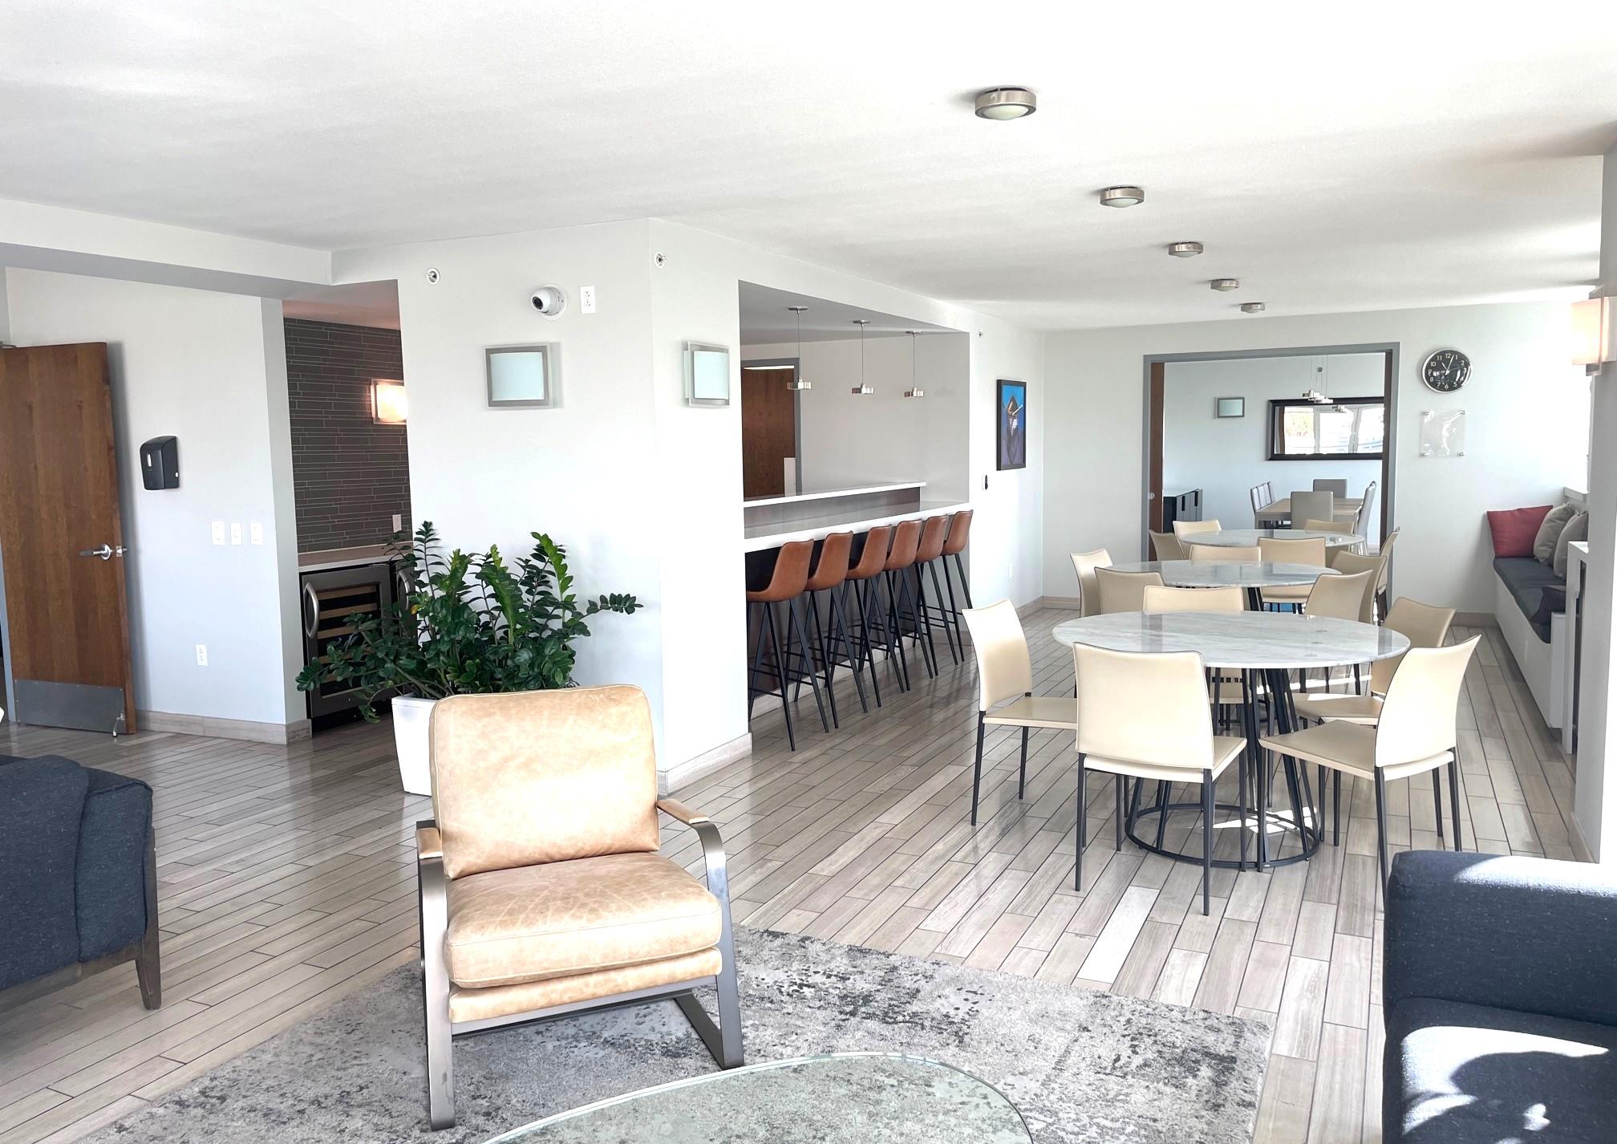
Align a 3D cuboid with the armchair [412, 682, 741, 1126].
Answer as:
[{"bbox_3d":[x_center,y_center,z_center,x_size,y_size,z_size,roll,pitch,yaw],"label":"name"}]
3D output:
[{"bbox_3d":[-0.628,0.765,3.088,0.710,0.800,0.780,-3,7,-20],"label":"armchair"}]

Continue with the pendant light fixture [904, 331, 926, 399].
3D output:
[{"bbox_3d":[0.750,-1.480,8.682,0.140,0.465,0.140,2,7,26],"label":"pendant light fixture"}]

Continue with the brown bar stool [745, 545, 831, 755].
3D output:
[{"bbox_3d":[-0.211,0.349,6.201,0.520,1.000,0.450,2,7,26],"label":"brown bar stool"}]

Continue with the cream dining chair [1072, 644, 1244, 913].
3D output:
[{"bbox_3d":[1.187,0.633,4.081,0.450,0.845,0.520,3,7,33],"label":"cream dining chair"}]

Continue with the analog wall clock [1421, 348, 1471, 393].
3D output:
[{"bbox_3d":[4.791,-1.511,9.113,0.340,0.340,0.050,2,7,26],"label":"analog wall clock"}]

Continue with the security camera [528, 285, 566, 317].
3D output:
[{"bbox_3d":[-1.116,-1.159,5.160,0.130,0.130,0.110,2,7,26],"label":"security camera"}]

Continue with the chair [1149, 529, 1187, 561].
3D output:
[{"bbox_3d":[2.690,0.136,8.395,0.520,0.845,0.450,-4,7,-22],"label":"chair"}]

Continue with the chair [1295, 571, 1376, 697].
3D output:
[{"bbox_3d":[2.475,0.391,6.097,0.440,0.830,0.510,-5,7,-29],"label":"chair"}]

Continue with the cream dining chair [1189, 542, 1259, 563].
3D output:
[{"bbox_3d":[2.304,0.287,6.897,0.445,0.835,0.540,3,7,32],"label":"cream dining chair"}]

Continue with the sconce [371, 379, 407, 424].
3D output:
[{"bbox_3d":[-2.595,-1.052,7.514,0.085,0.275,0.350,2,7,26],"label":"sconce"}]

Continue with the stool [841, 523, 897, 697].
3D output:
[{"bbox_3d":[0.258,0.232,7.121,0.520,1.000,0.450,2,7,26],"label":"stool"}]

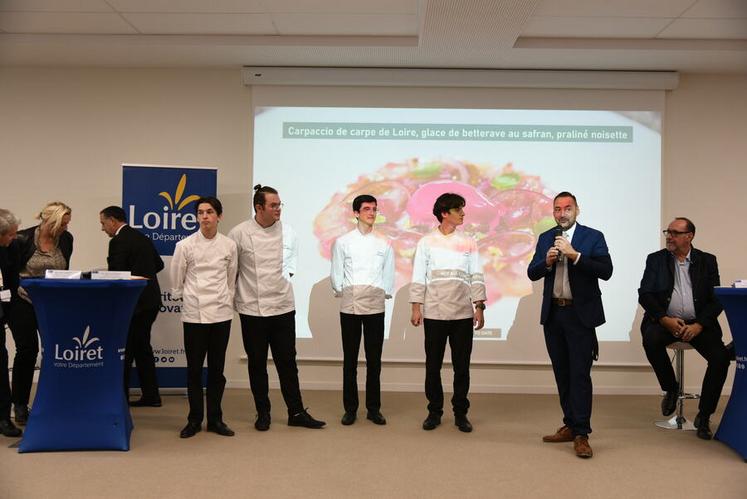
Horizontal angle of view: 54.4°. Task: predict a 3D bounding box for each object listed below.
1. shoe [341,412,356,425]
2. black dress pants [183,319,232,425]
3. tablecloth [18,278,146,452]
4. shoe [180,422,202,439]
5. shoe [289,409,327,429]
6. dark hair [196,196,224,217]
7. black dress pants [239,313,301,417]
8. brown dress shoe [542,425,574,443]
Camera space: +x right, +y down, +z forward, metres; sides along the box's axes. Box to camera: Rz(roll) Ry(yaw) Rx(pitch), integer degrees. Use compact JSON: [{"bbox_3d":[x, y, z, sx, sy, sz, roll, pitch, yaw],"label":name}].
[{"bbox_3d":[-0.182,1.275,5.581,0.105,0.100,0.280,1,-2,9],"label":"shoe"},{"bbox_3d":[-1.213,0.850,5.318,0.340,0.830,0.270,1,-1,-4],"label":"black dress pants"},{"bbox_3d":[-1.946,0.738,4.884,0.850,1.075,0.850,1,-2,-12],"label":"tablecloth"},{"bbox_3d":[-1.301,1.256,5.206,0.105,0.110,0.280,0,-2,20],"label":"shoe"},{"bbox_3d":[-0.496,1.276,5.465,0.300,0.115,0.105,0,-1,21],"label":"shoe"},{"bbox_3d":[-1.207,-0.308,5.330,0.190,0.180,0.220,0,-1,18],"label":"dark hair"},{"bbox_3d":[-0.781,0.841,5.516,0.430,0.870,0.320,1,-2,-20],"label":"black dress pants"},{"bbox_3d":[1.343,1.290,5.160,0.295,0.115,0.110,1,-1,-17],"label":"brown dress shoe"}]

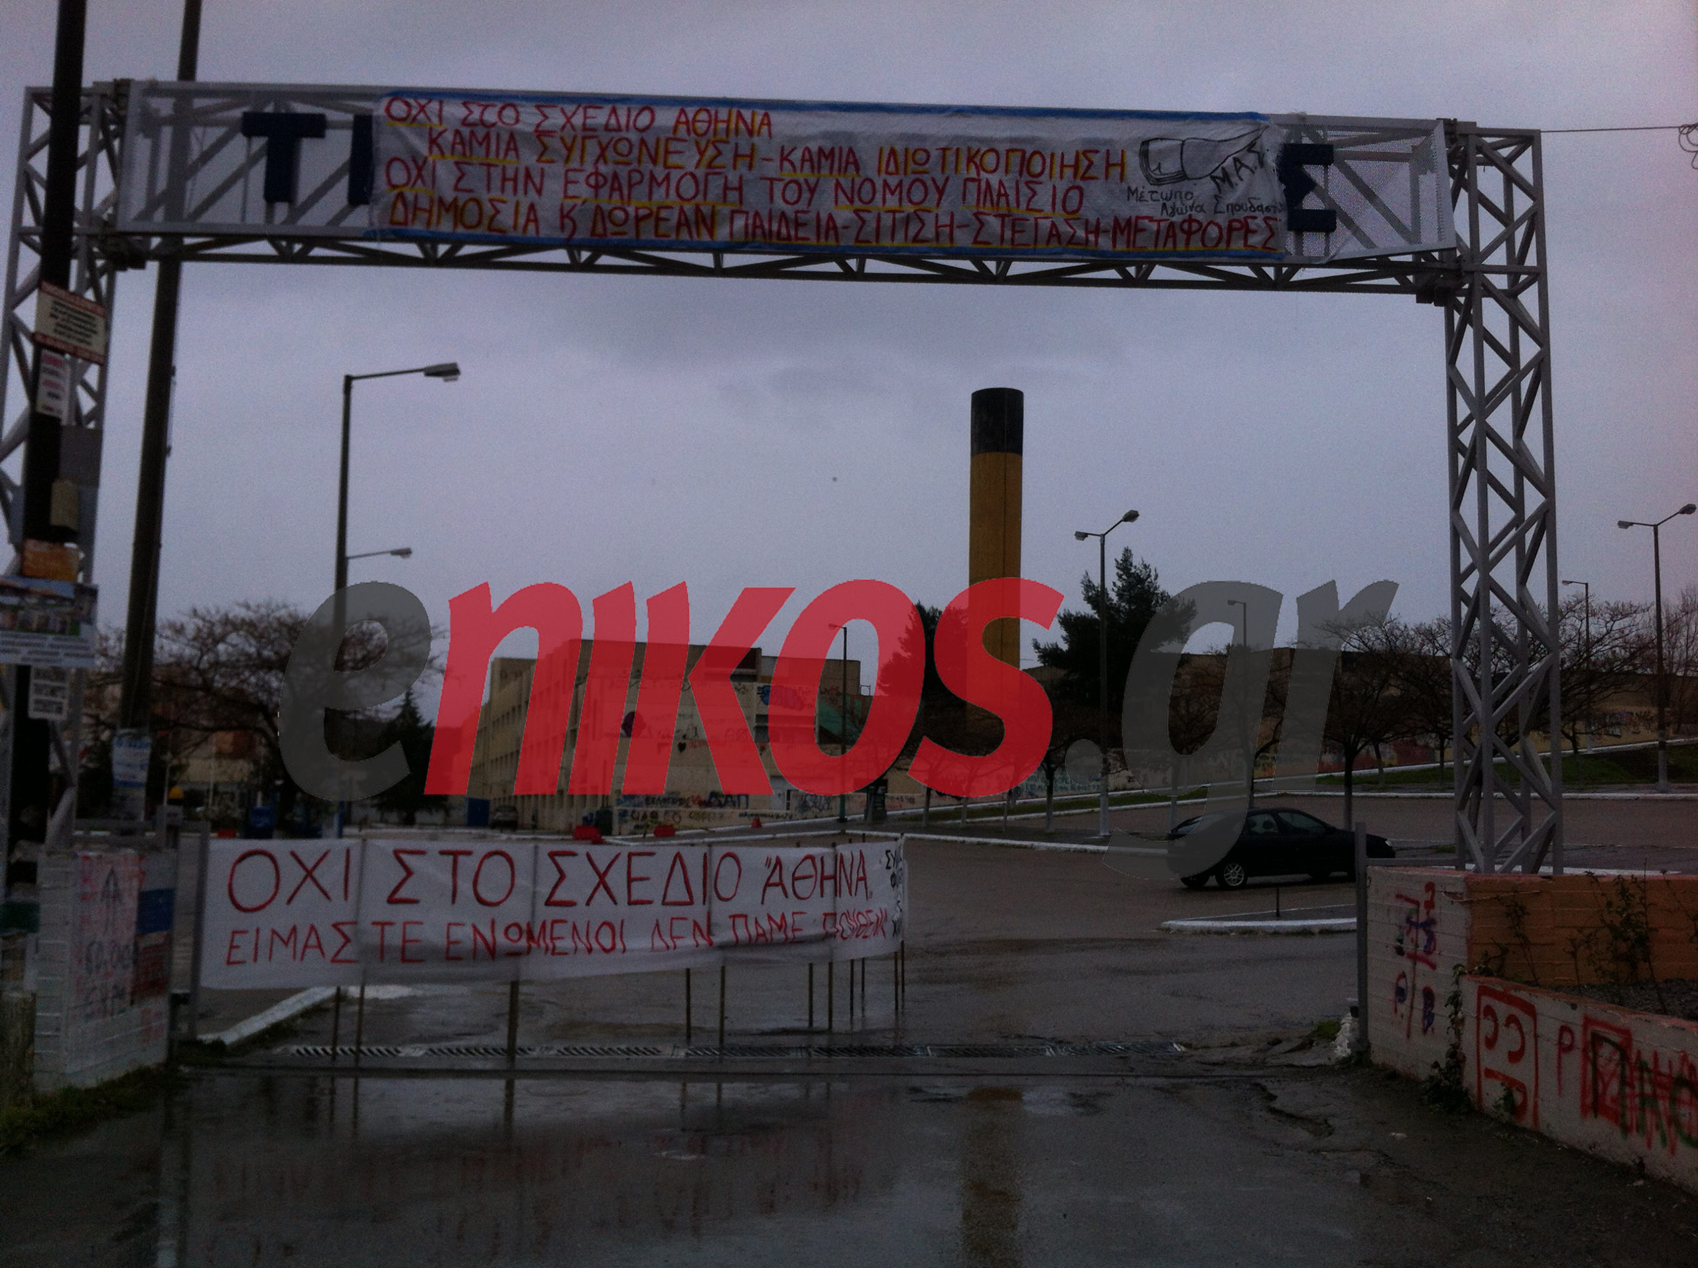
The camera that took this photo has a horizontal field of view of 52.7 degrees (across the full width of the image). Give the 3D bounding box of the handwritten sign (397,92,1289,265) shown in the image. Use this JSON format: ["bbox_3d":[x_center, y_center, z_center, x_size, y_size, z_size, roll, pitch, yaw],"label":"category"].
[{"bbox_3d":[-0.146,-3.652,13.702,7.280,1.253,0.080,1,-7,-1],"label":"handwritten sign"}]

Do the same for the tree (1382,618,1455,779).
[{"bbox_3d":[20.887,2.337,61.000,4.000,5.700,4.000,1,-6,0],"label":"tree"}]

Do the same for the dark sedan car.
[{"bbox_3d":[7.980,3.960,31.800,4.250,1.420,1.710,-1,-6,-12],"label":"dark sedan car"}]

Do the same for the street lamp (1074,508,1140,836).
[{"bbox_3d":[7.240,1.200,48.490,0.350,8.950,4.100,3,-7,-17],"label":"street lamp"}]

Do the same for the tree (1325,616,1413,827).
[{"bbox_3d":[11.247,2.132,38.000,2.800,5.100,2.800,1,-6,0],"label":"tree"}]

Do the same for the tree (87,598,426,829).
[{"bbox_3d":[-13.129,1.838,38.000,7.700,5.200,6.800,1,-6,0],"label":"tree"}]

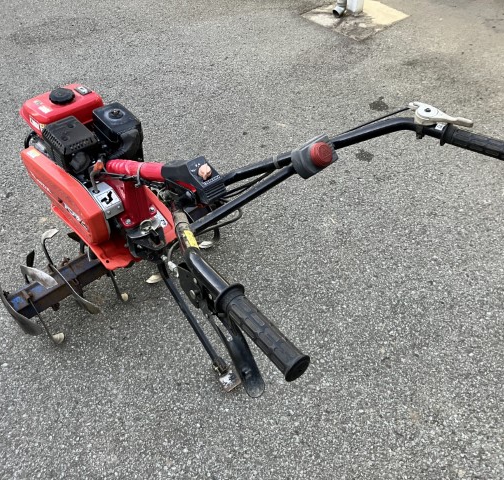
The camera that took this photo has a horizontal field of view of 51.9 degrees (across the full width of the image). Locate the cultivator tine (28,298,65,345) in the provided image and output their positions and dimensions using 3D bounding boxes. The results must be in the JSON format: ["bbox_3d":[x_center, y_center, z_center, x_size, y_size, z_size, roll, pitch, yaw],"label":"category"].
[{"bbox_3d":[-0.632,0.243,1.608,0.044,0.200,0.065,-35,55,-29],"label":"cultivator tine"}]

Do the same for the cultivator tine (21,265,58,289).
[{"bbox_3d":[-0.609,0.120,1.496,0.046,0.110,0.130,-35,55,-29],"label":"cultivator tine"}]

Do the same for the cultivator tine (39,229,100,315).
[{"bbox_3d":[-0.551,0.106,1.593,0.066,0.120,0.275,-35,93,-29],"label":"cultivator tine"}]

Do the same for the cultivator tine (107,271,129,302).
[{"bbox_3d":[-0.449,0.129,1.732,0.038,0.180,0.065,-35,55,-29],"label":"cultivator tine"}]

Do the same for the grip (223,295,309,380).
[{"bbox_3d":[0.011,0.108,0.611,0.042,0.042,0.130,-28,47,-25],"label":"grip"}]

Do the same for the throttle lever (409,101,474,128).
[{"bbox_3d":[0.332,-0.217,0.906,0.113,0.034,0.047,25,51,23],"label":"throttle lever"}]

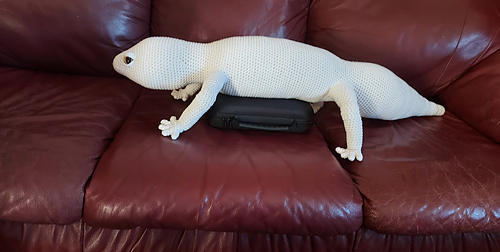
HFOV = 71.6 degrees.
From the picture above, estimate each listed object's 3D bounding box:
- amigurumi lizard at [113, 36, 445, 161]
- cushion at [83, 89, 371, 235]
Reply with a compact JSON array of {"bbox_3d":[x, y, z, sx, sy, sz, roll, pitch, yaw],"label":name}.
[{"bbox_3d":[0.176,-0.108,1.002,1.094,0.252,0.341,2,28,-9],"label":"amigurumi lizard"},{"bbox_3d":[-0.064,0.059,1.009,0.589,0.134,0.629,4,28,-6],"label":"cushion"}]

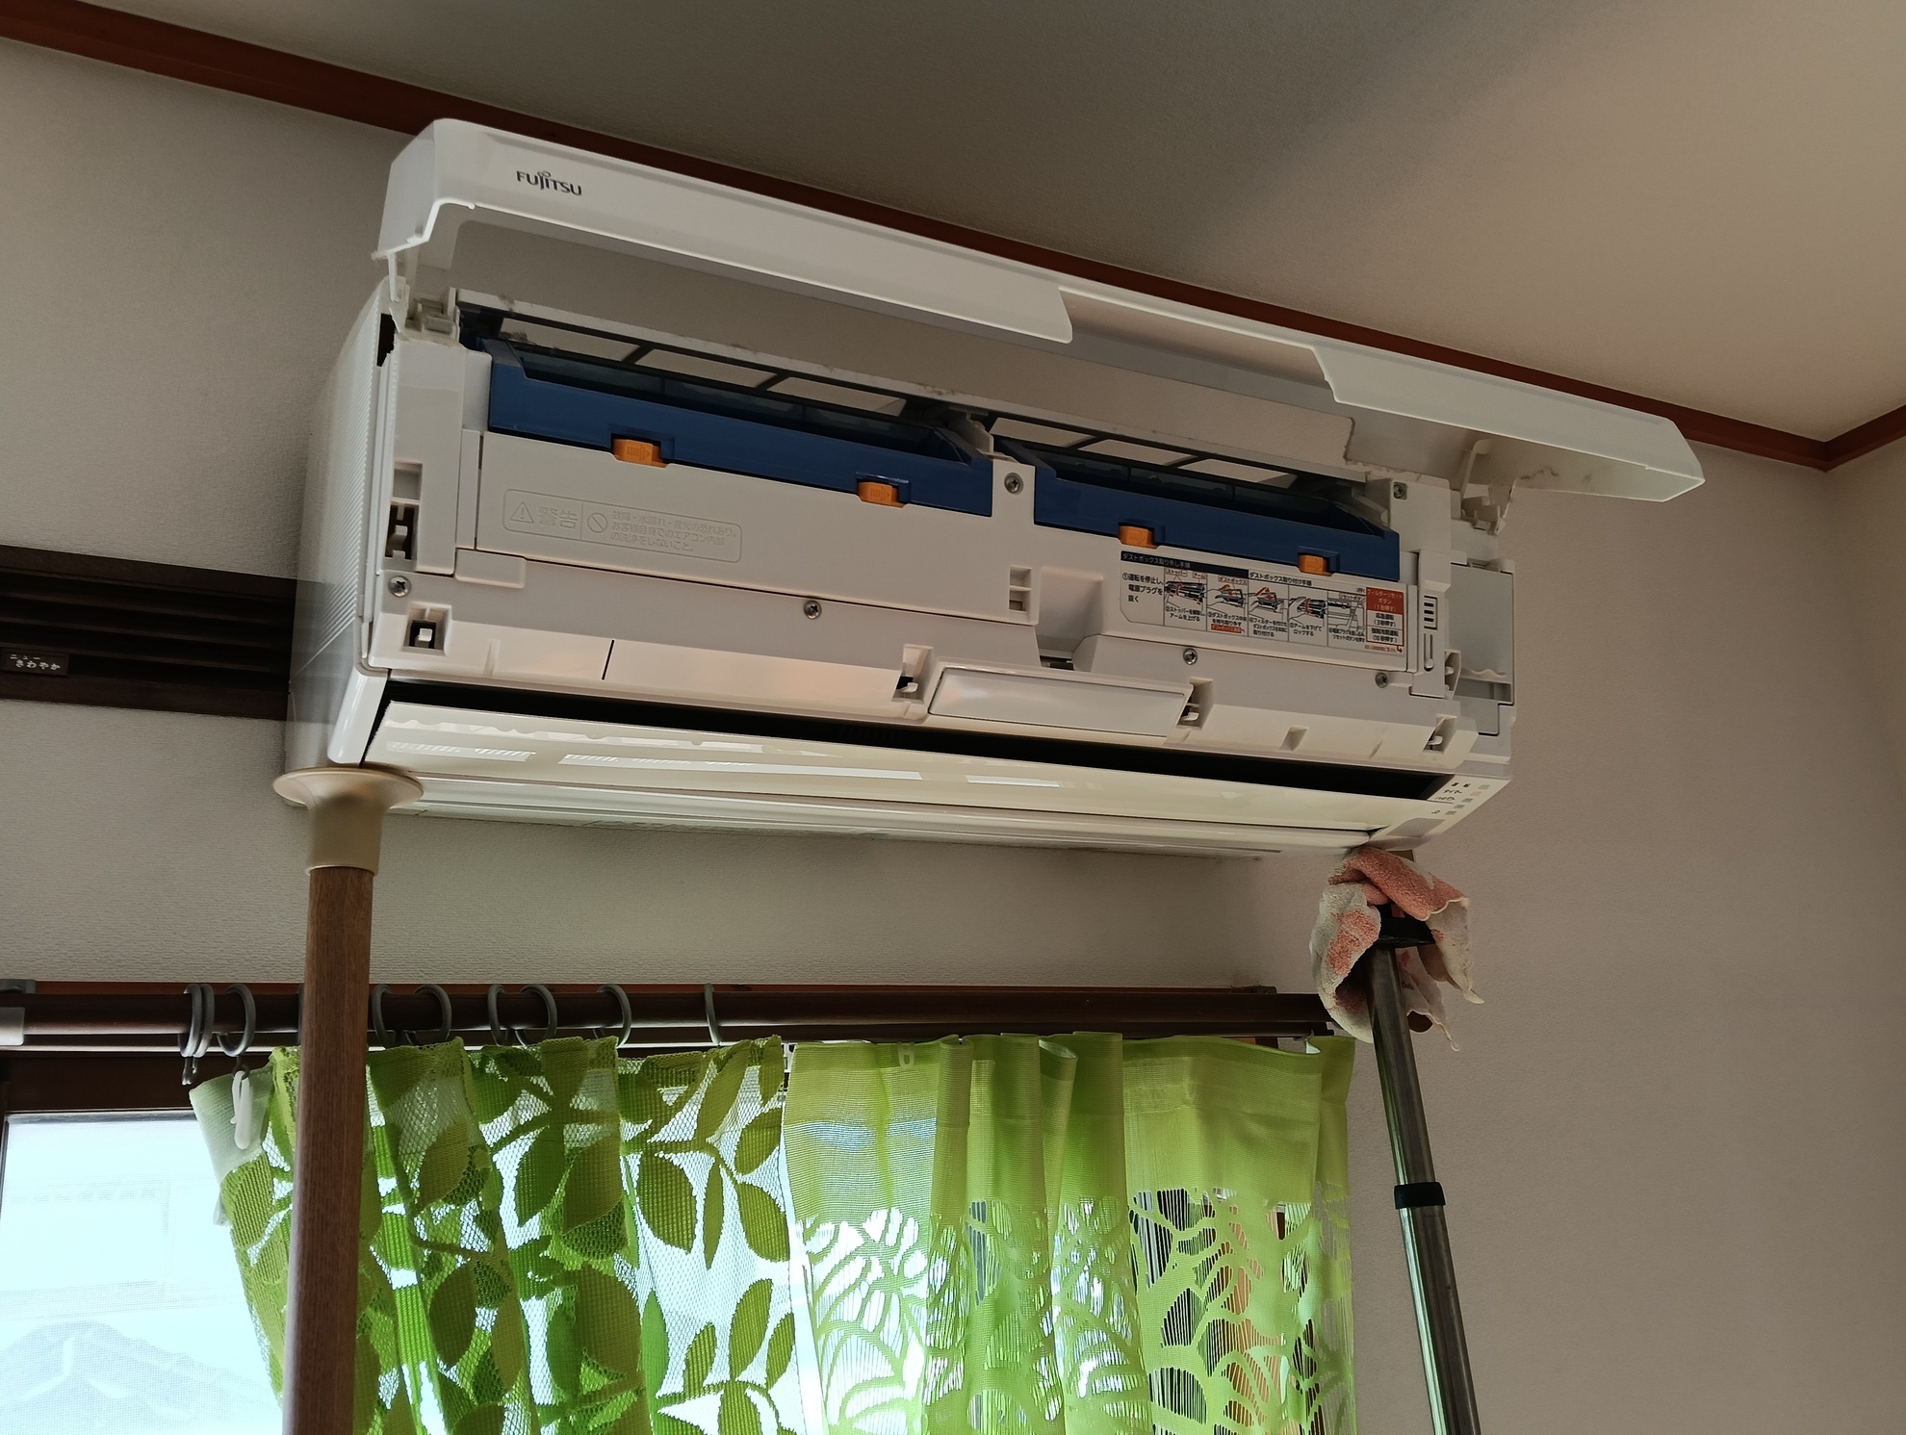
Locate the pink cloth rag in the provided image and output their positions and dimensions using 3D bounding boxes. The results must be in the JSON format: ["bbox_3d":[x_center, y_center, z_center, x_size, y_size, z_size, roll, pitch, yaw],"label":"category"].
[{"bbox_3d":[0.325,0.169,1.093,0.112,0.138,0.100,-8,-17,15],"label":"pink cloth rag"}]

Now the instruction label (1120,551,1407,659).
[{"bbox_3d":[0.207,-0.072,0.973,0.230,0.044,0.002,5,-7,-26],"label":"instruction label"}]

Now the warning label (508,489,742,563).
[{"bbox_3d":[-0.173,-0.101,0.789,0.126,0.021,0.002,5,-7,-26],"label":"warning label"}]

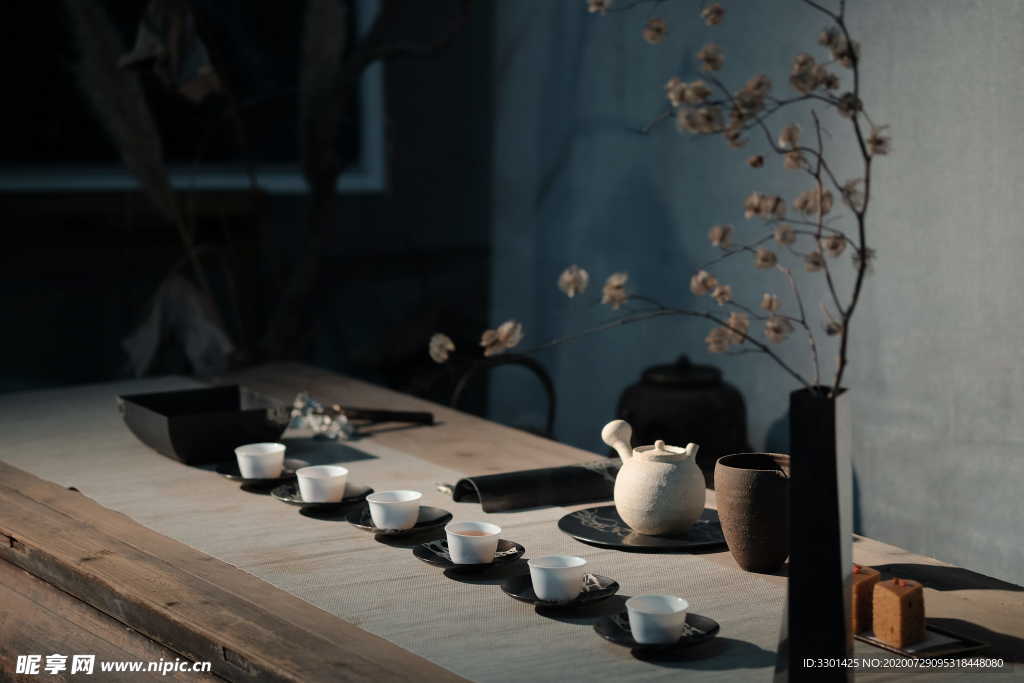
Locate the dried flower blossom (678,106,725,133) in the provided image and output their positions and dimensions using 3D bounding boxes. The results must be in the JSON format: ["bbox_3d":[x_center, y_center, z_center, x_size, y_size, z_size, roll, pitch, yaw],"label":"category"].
[{"bbox_3d":[0.167,-0.196,2.270,0.043,0.025,0.031,1,10,4],"label":"dried flower blossom"}]

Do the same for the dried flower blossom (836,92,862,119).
[{"bbox_3d":[0.304,-0.213,2.310,0.024,0.024,0.022,1,10,7],"label":"dried flower blossom"}]

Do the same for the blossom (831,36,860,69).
[{"bbox_3d":[0.290,-0.252,2.230,0.025,0.026,0.024,1,10,7],"label":"blossom"}]

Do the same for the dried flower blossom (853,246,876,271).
[{"bbox_3d":[0.322,-0.076,2.340,0.022,0.022,0.021,1,10,8],"label":"dried flower blossom"}]

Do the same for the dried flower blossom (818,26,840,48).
[{"bbox_3d":[0.285,-0.273,2.300,0.020,0.020,0.019,1,10,7],"label":"dried flower blossom"}]

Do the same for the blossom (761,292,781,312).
[{"bbox_3d":[0.229,-0.035,2.270,0.017,0.017,0.016,1,10,6],"label":"blossom"}]

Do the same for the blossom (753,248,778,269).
[{"bbox_3d":[0.232,-0.076,2.340,0.024,0.018,0.020,1,10,6],"label":"blossom"}]

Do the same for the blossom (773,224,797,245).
[{"bbox_3d":[0.249,-0.098,2.340,0.022,0.018,0.019,1,10,6],"label":"blossom"}]

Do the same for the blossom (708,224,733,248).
[{"bbox_3d":[0.184,-0.093,2.270,0.020,0.020,0.019,1,10,5],"label":"blossom"}]

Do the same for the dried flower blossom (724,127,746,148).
[{"bbox_3d":[0.199,-0.182,2.280,0.020,0.020,0.019,1,10,5],"label":"dried flower blossom"}]

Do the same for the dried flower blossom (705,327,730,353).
[{"bbox_3d":[0.188,-0.002,2.340,0.024,0.024,0.023,1,10,5],"label":"dried flower blossom"}]

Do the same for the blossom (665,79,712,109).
[{"bbox_3d":[0.157,-0.220,2.270,0.043,0.027,0.031,1,10,4],"label":"blossom"}]

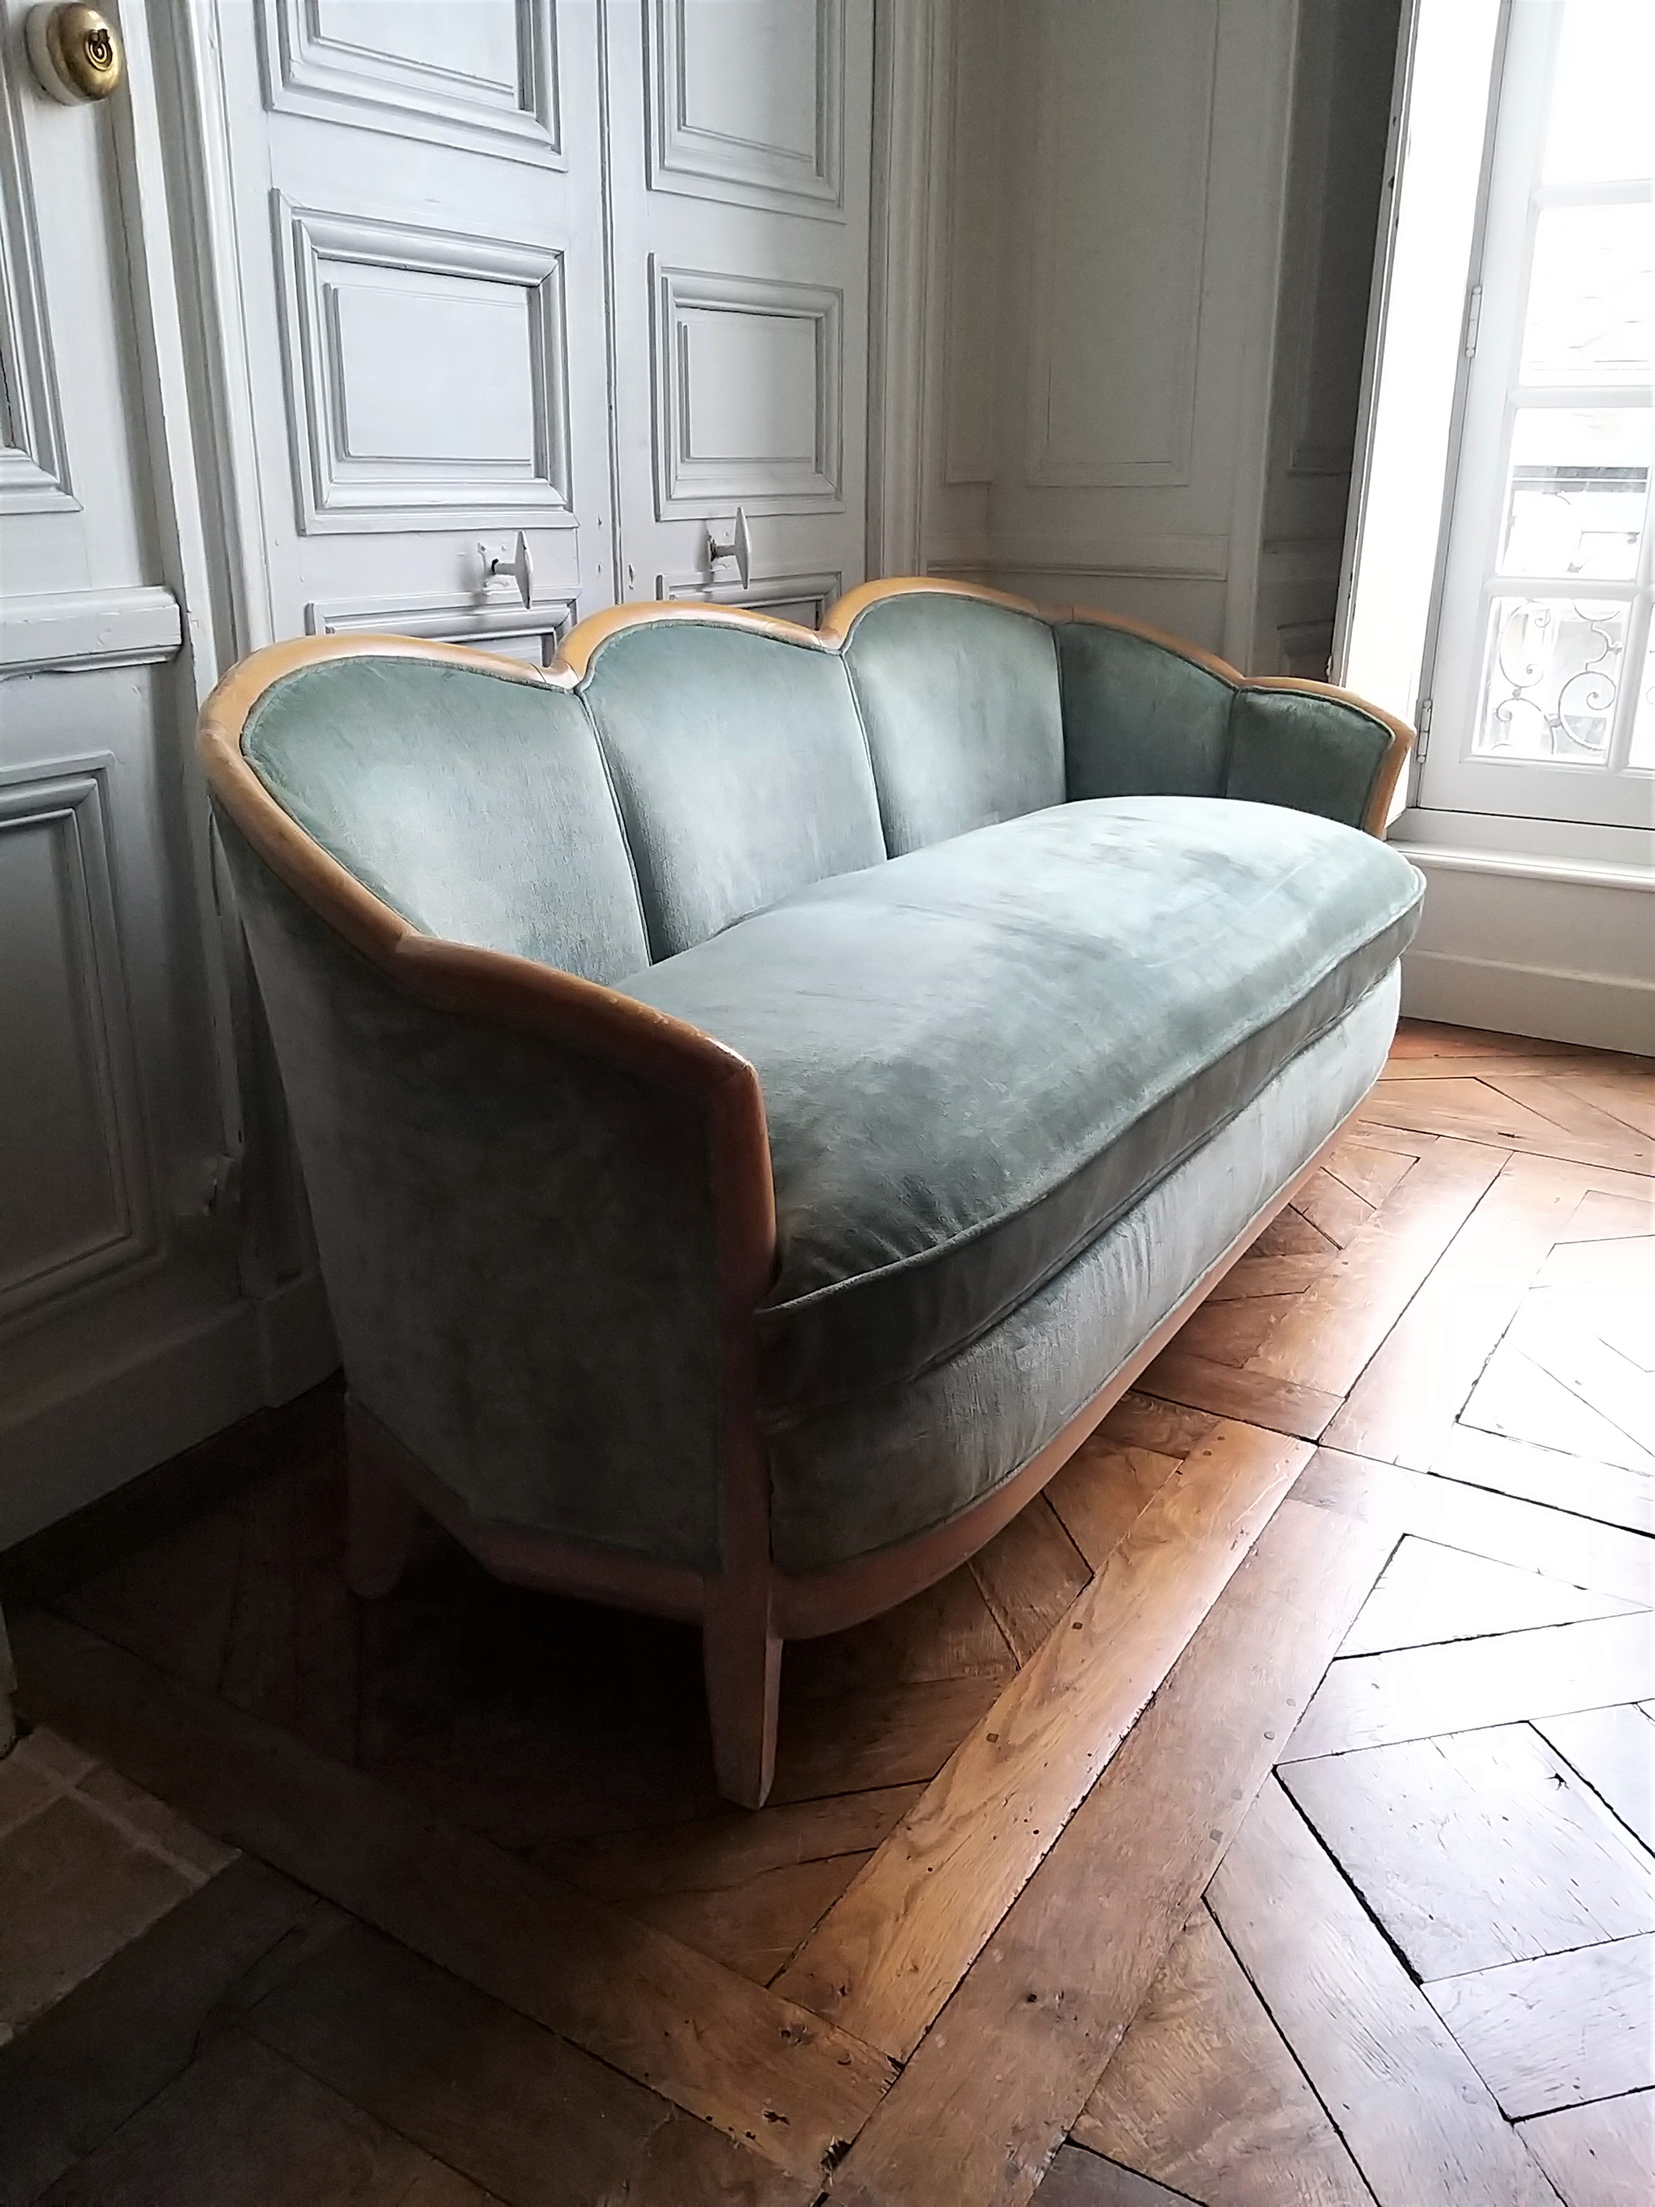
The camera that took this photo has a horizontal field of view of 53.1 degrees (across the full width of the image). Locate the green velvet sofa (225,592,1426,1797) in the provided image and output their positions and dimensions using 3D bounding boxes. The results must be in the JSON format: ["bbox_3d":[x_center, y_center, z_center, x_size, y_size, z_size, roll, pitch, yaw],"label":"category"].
[{"bbox_3d":[0.172,-0.153,2.008,0.808,0.845,1.867,13,24,30],"label":"green velvet sofa"}]

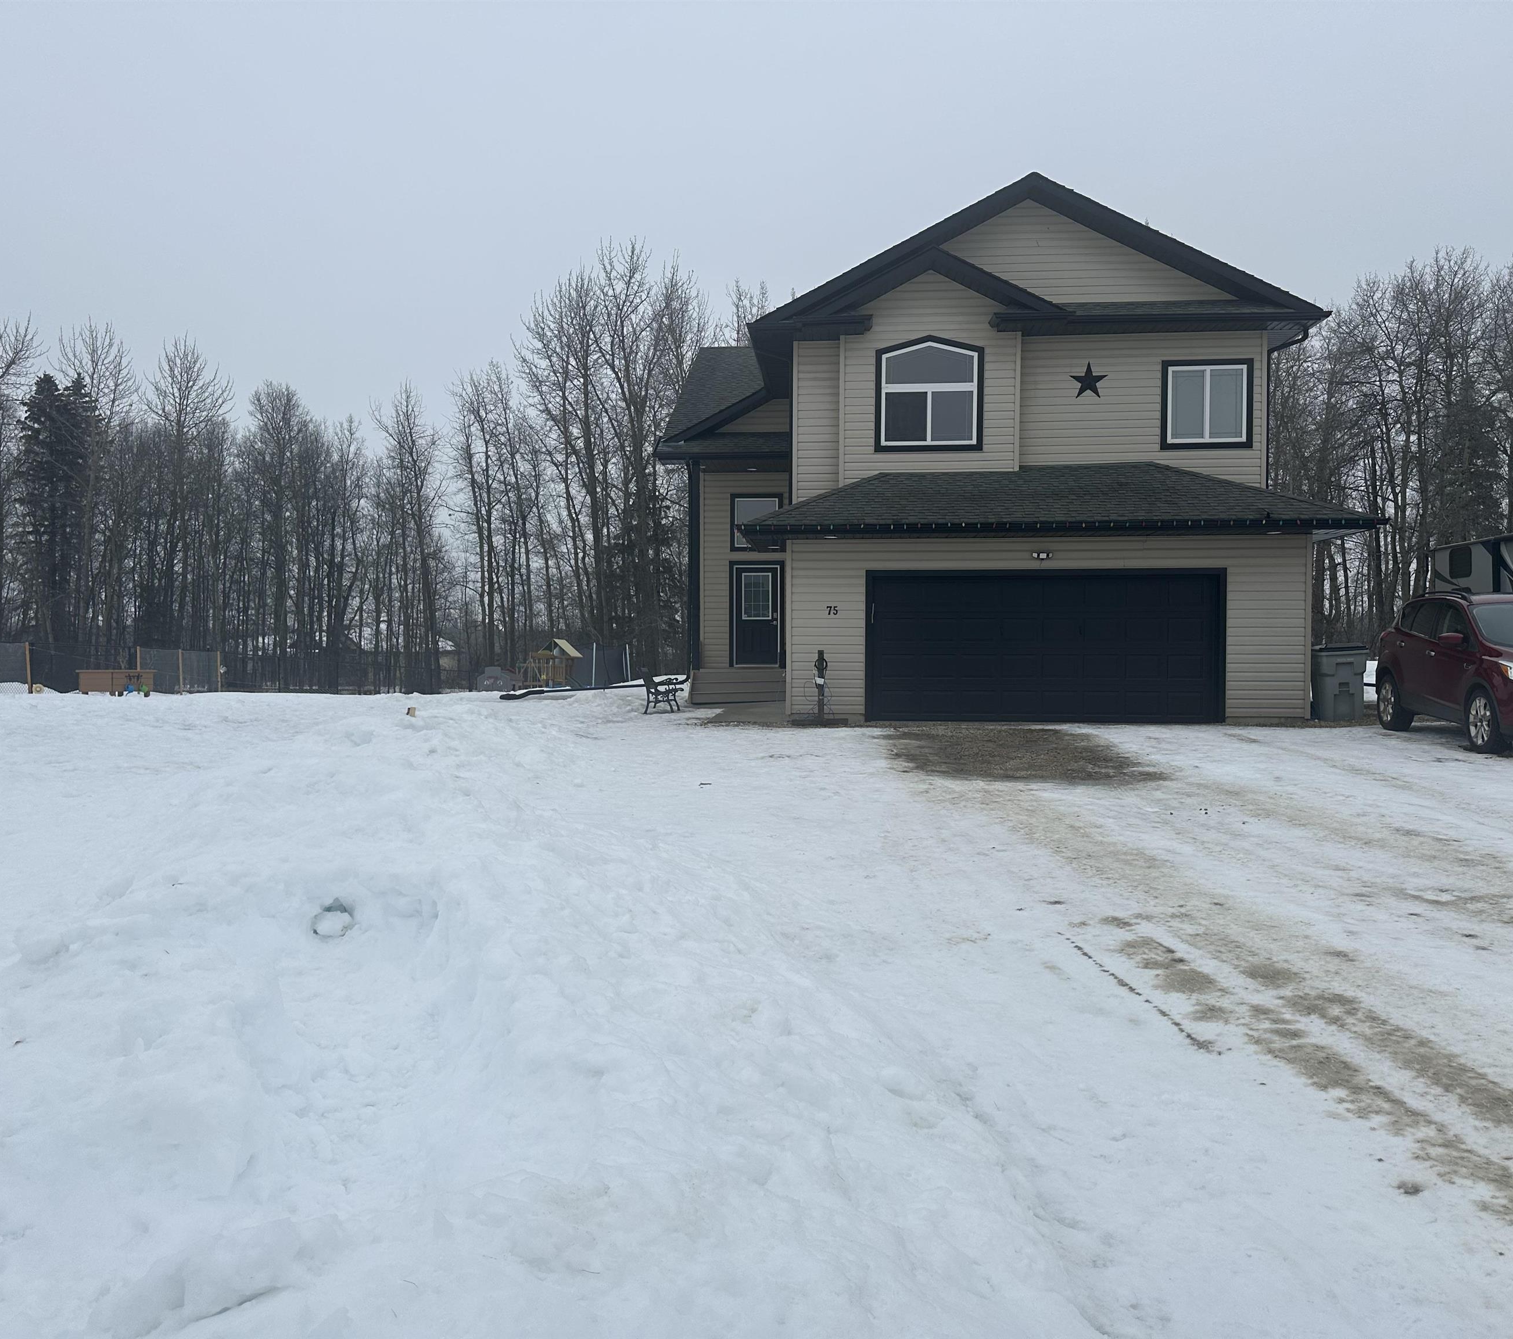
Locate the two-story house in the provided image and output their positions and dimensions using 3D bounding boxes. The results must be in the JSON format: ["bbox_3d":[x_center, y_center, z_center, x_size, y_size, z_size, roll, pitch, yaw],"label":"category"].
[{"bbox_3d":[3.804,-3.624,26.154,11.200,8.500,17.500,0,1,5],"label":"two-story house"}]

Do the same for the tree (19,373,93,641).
[{"bbox_3d":[-27.716,-5.990,49.000,3.100,11.600,3.100,0,1,0],"label":"tree"}]

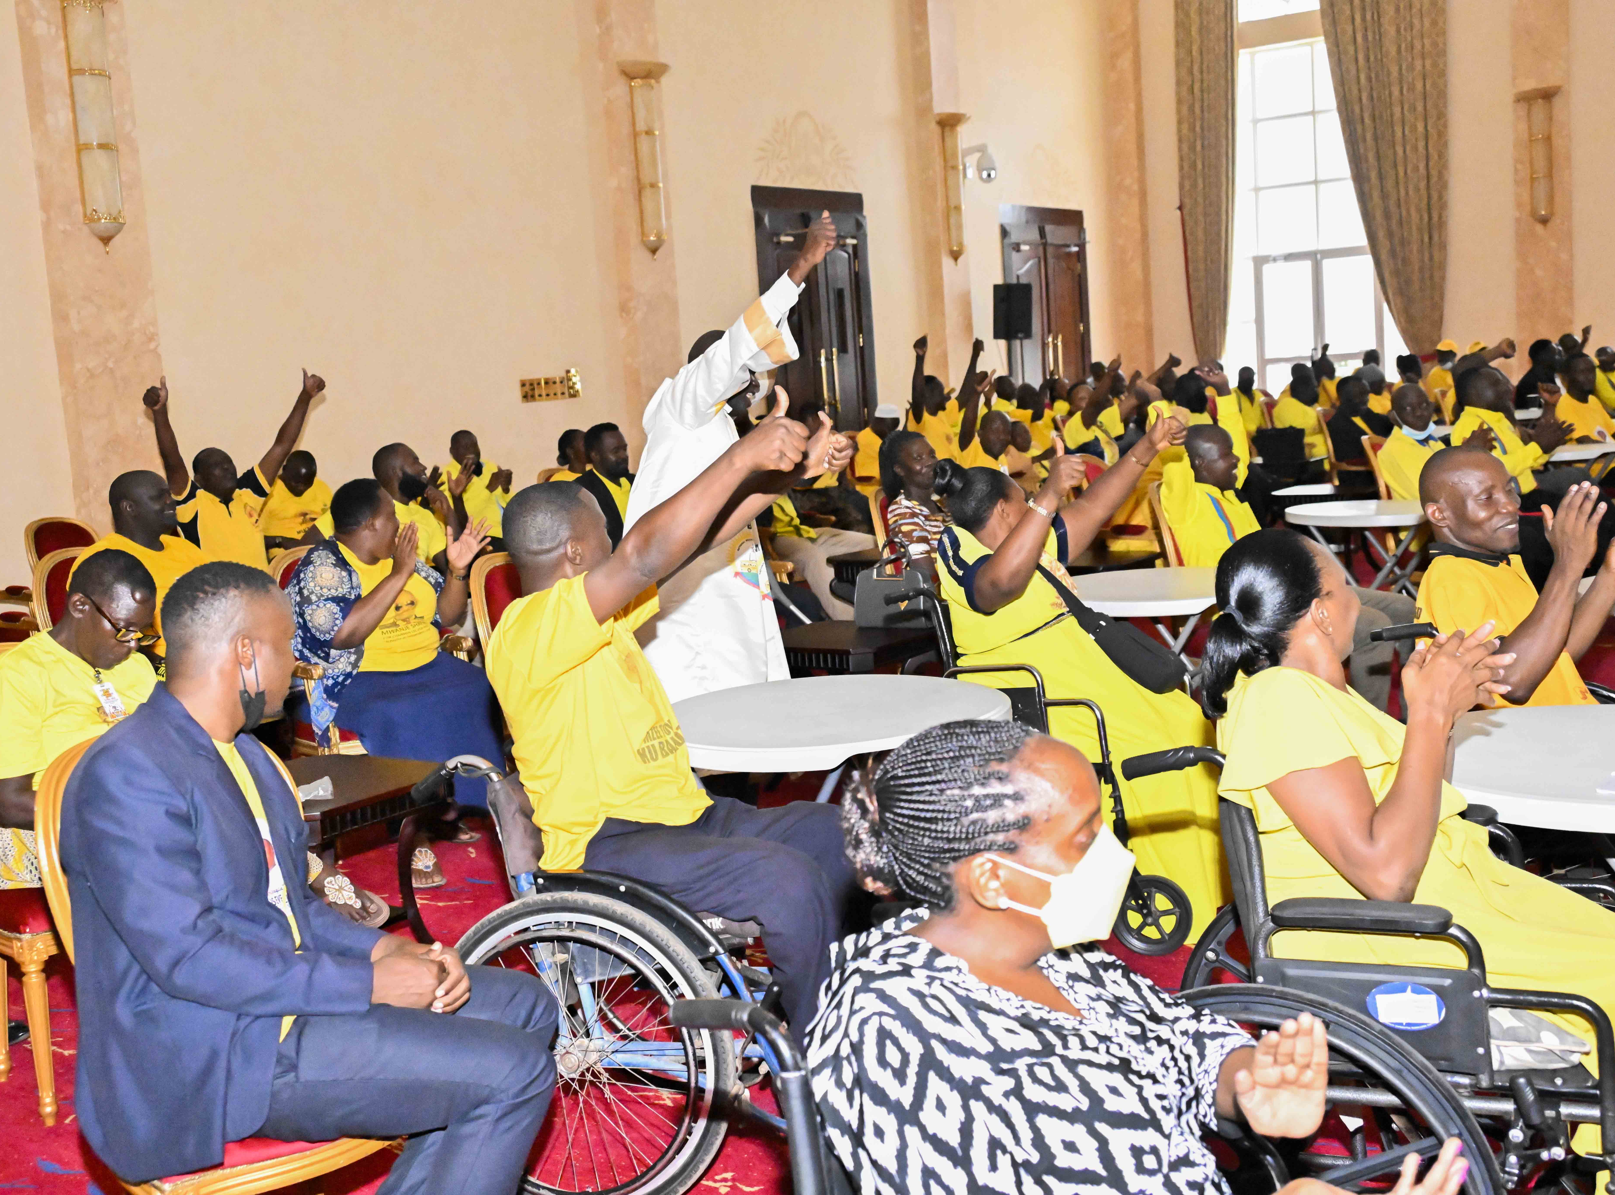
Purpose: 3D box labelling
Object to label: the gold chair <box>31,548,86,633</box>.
[{"bbox_3d":[-2.565,0.316,6.792,0.600,1.000,0.540,3,10,43],"label":"gold chair"}]

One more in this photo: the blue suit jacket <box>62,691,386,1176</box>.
[{"bbox_3d":[-0.842,0.443,2.550,0.450,0.650,0.490,-2,7,12],"label":"blue suit jacket"}]

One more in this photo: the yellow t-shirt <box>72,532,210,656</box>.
[{"bbox_3d":[-2.420,0.020,6.500,0.310,0.540,0.490,1,9,37],"label":"yellow t-shirt"}]

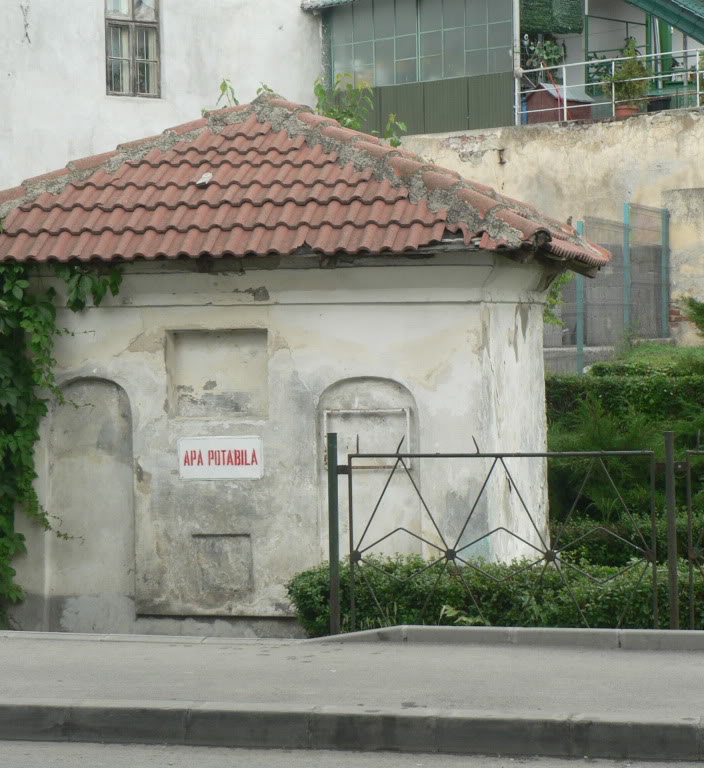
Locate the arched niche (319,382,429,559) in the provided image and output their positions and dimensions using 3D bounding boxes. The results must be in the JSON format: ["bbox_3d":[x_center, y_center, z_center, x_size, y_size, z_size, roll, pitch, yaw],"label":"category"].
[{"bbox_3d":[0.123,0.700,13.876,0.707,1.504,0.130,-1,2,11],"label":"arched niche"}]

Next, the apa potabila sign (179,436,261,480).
[{"bbox_3d":[-0.893,0.500,13.988,0.600,0.296,0.025,-1,2,11],"label":"apa potabila sign"}]

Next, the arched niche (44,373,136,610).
[{"bbox_3d":[-1.783,0.772,14.245,0.641,1.645,0.120,-1,2,11],"label":"arched niche"}]

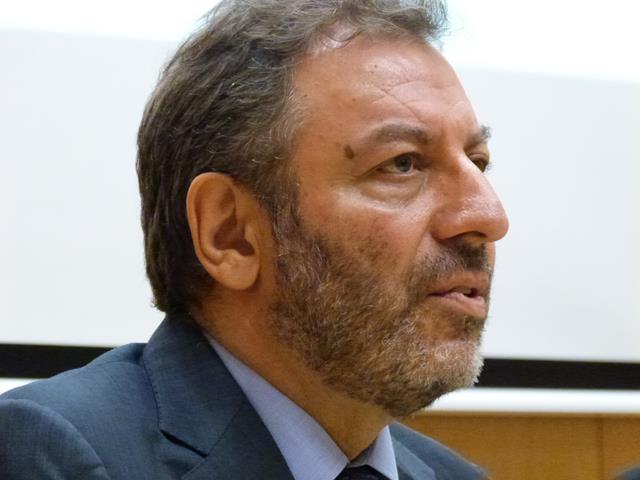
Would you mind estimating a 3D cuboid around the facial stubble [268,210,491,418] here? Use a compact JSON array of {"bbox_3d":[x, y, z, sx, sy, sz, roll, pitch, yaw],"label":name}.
[{"bbox_3d":[0.057,0.043,2.560,0.106,0.115,0.146,-9,-5,38],"label":"facial stubble"}]

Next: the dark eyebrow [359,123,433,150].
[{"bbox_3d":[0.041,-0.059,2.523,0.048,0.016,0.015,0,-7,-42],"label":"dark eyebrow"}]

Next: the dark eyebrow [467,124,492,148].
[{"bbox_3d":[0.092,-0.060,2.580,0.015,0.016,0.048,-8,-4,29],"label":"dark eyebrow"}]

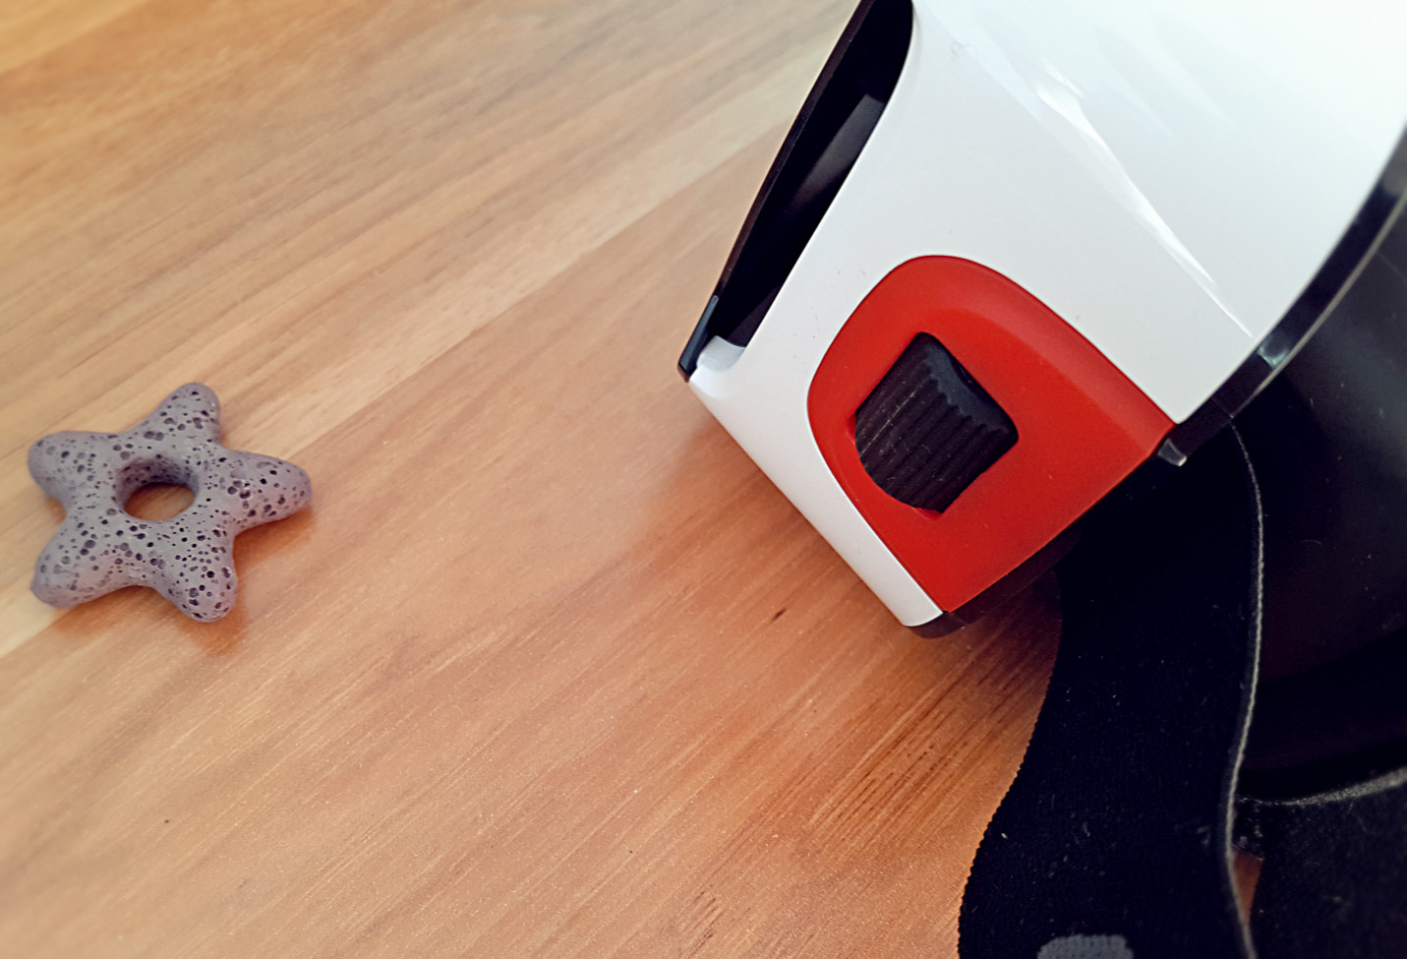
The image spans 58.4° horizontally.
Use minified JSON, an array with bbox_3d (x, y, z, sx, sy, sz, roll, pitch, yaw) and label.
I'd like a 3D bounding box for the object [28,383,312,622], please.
[{"bbox_3d":[-0.086,0.002,0.202,0.045,0.009,0.043,7,59,-3],"label":"object"}]

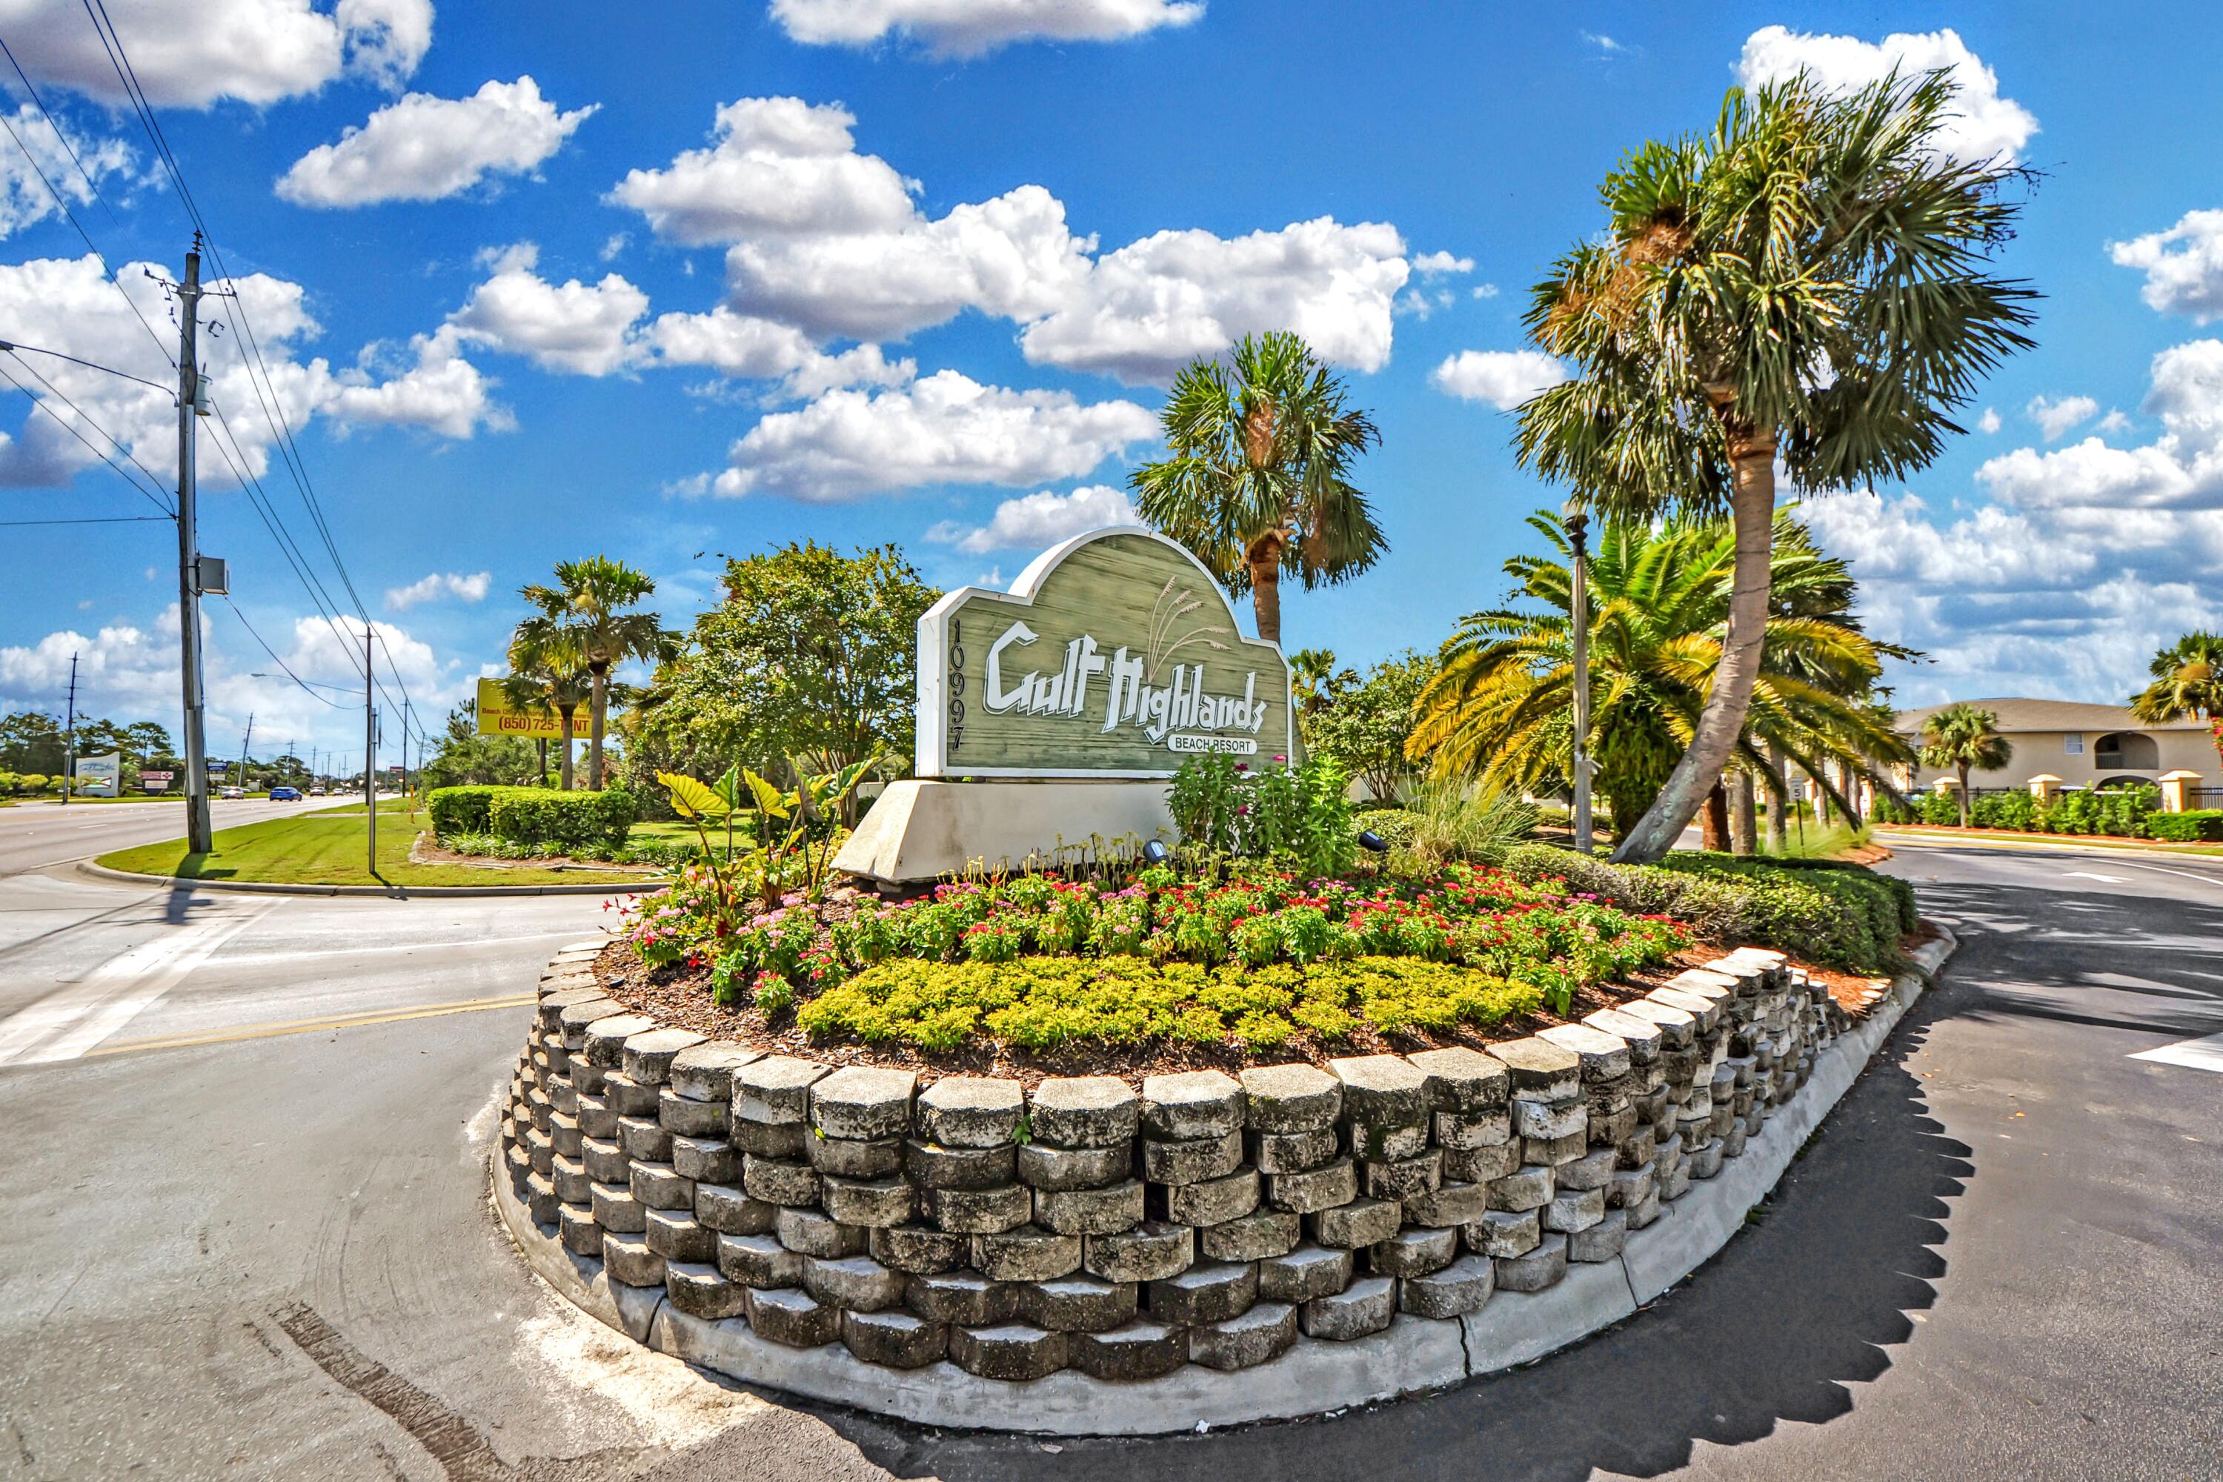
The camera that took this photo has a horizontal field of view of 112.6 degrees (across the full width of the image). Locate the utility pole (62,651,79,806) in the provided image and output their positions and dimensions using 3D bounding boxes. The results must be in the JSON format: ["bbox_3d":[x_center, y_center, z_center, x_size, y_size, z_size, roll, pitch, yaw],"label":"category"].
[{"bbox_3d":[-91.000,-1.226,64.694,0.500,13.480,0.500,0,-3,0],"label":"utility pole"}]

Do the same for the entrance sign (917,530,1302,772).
[{"bbox_3d":[0.178,-0.629,5.423,3.230,1.785,0.302,3,-4,-39],"label":"entrance sign"}]

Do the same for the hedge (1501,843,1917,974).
[{"bbox_3d":[5.600,1.541,7.527,1.350,0.650,3.600,1,-3,-21],"label":"hedge"}]

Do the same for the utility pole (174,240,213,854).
[{"bbox_3d":[-19.828,-4.362,16.064,0.380,13.537,0.400,-8,-4,44],"label":"utility pole"}]

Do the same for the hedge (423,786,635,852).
[{"bbox_3d":[-13.650,1.846,17.620,4.400,1.300,1.600,0,-3,5],"label":"hedge"}]

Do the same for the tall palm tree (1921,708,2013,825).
[{"bbox_3d":[29.900,0.898,25.994,2.150,4.330,2.150,0,-3,0],"label":"tall palm tree"}]

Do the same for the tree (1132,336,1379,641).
[{"bbox_3d":[2.049,-1.782,9.813,3.400,6.939,3.400,-1,-3,12],"label":"tree"}]

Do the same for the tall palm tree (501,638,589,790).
[{"bbox_3d":[-14.787,-0.194,20.041,2.900,5.492,2.900,2,-4,-36],"label":"tall palm tree"}]

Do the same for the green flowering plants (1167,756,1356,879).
[{"bbox_3d":[1.250,0.621,6.324,1.500,1.050,0.800,0,-3,0],"label":"green flowering plants"}]

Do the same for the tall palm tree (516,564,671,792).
[{"bbox_3d":[-14.370,-1.174,20.596,3.300,7.511,3.300,2,-4,-35],"label":"tall palm tree"}]

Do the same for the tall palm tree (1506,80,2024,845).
[{"bbox_3d":[7.100,-3.197,8.360,4.400,9.300,4.400,0,-3,0],"label":"tall palm tree"}]

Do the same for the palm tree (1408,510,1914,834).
[{"bbox_3d":[9.127,-0.885,12.668,6.500,5.762,6.500,-2,-4,36],"label":"palm tree"}]

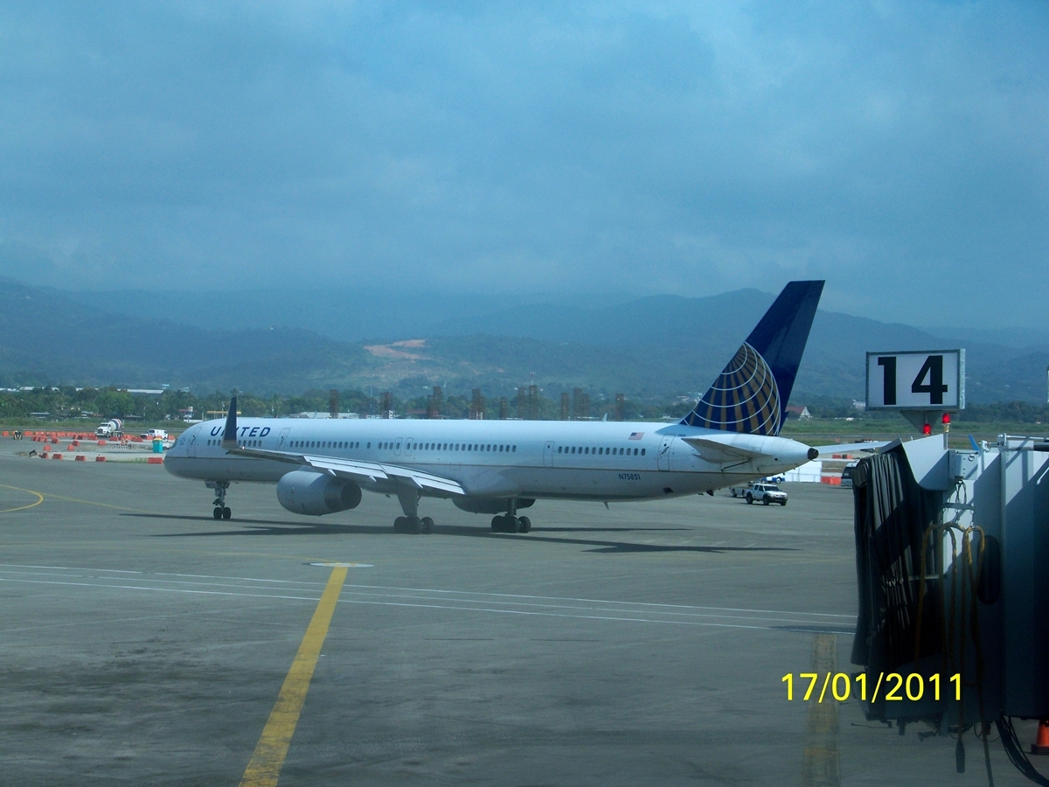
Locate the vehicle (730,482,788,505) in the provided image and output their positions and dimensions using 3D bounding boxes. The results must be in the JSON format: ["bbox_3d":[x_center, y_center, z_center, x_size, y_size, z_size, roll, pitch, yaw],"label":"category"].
[{"bbox_3d":[19.422,8.157,205.000,1.820,1.770,5.050,1,-1,-21],"label":"vehicle"}]

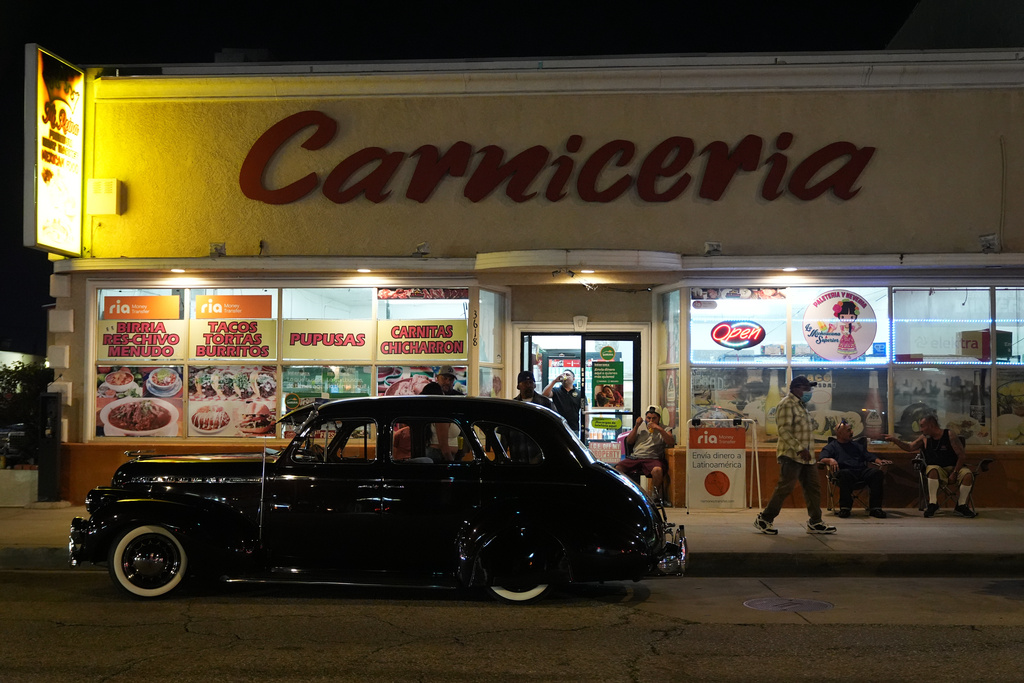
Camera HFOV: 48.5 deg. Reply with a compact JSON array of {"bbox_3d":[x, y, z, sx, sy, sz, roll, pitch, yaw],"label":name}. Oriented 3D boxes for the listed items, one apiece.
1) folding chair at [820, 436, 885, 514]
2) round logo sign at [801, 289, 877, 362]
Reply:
[{"bbox_3d":[4.021,1.564,13.398,0.770,0.890,0.600,0,-2,0],"label":"folding chair"},{"bbox_3d":[4.013,-0.193,13.904,0.887,0.887,0.030,0,-2,4],"label":"round logo sign"}]

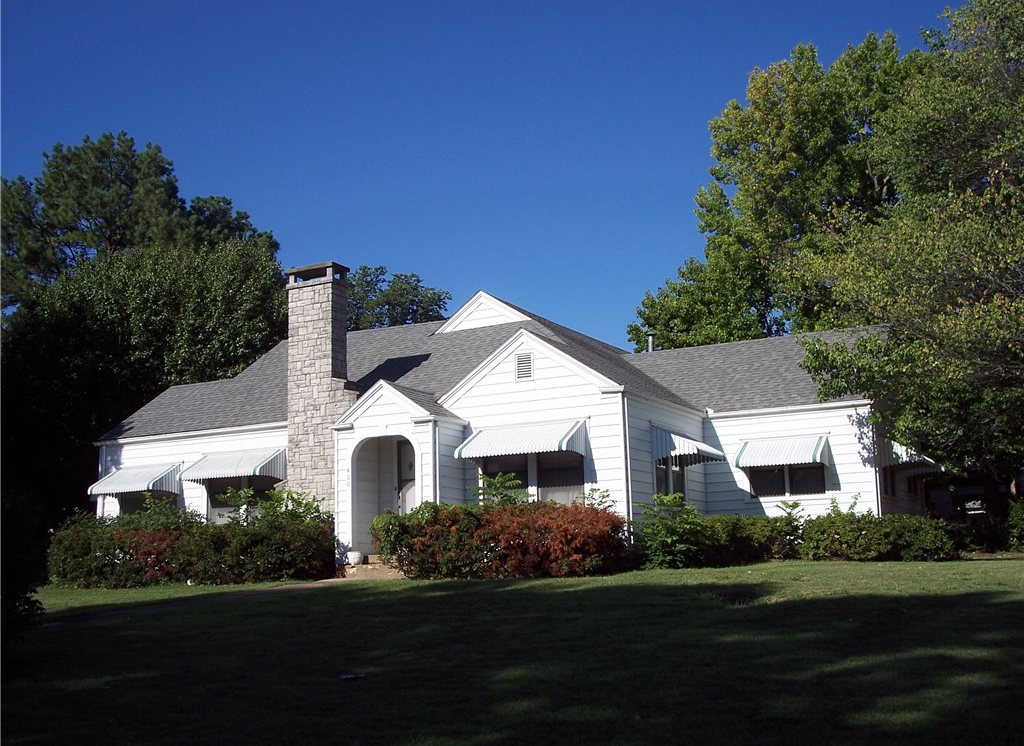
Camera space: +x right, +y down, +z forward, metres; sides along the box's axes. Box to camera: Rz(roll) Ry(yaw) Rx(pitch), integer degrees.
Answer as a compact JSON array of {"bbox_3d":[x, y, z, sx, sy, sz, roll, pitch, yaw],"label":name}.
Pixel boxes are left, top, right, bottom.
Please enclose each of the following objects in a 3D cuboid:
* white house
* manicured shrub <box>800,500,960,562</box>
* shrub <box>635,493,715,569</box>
[{"bbox_3d":[0.324,1.602,27.962,17.100,6.650,12.600,-7,-11,27],"label":"white house"},{"bbox_3d":[7.073,3.087,22.407,2.900,1.180,1.400,-7,-11,27],"label":"manicured shrub"},{"bbox_3d":[2.982,2.942,21.355,1.450,1.380,1.350,-7,-11,27],"label":"shrub"}]

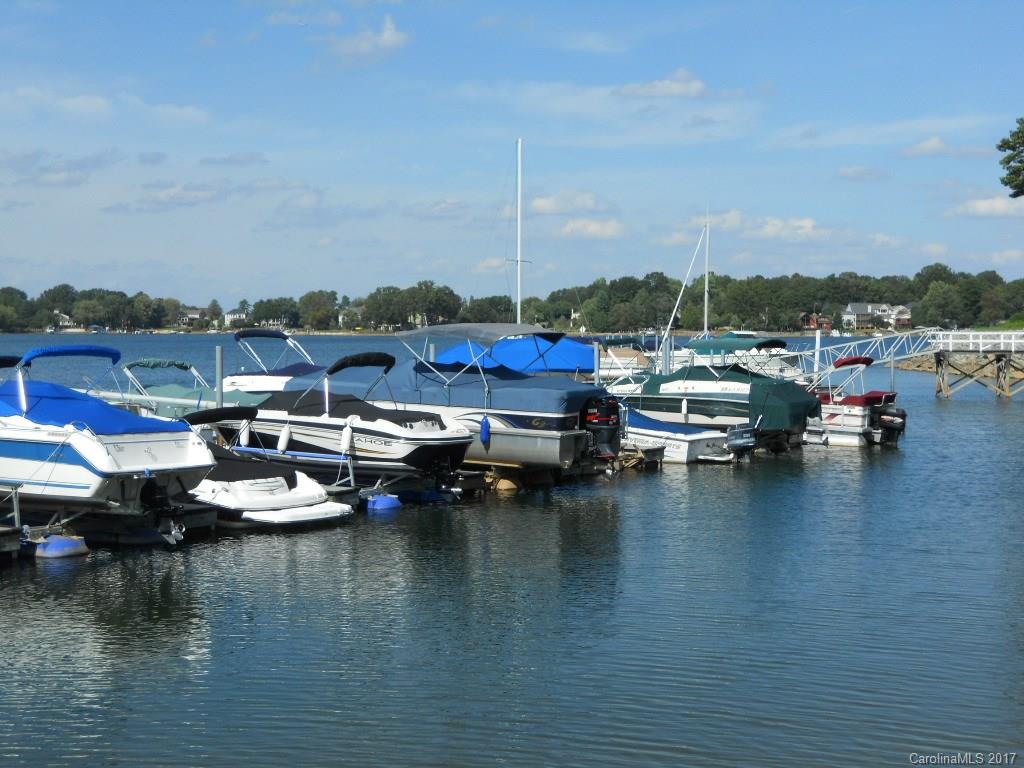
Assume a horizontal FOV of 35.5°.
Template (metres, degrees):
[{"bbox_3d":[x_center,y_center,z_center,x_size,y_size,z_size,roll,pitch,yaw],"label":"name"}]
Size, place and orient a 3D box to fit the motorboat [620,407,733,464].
[{"bbox_3d":[2.627,1.159,37.455,4.800,1.350,1.900,1,2,36],"label":"motorboat"}]

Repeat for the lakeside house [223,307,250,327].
[{"bbox_3d":[-125.901,-30.664,729.373,12.000,9.000,9.500,0,2,5],"label":"lakeside house"}]

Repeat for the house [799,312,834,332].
[{"bbox_3d":[113.998,-23.145,599.557,12.000,7.300,9.500,0,2,5],"label":"house"}]

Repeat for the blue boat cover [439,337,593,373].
[{"bbox_3d":[0.228,-1.020,55.999,5.600,1.400,2.500,1,2,33],"label":"blue boat cover"}]

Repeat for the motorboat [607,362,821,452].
[{"bbox_3d":[4.656,0.483,41.032,6.400,2.050,2.400,1,2,30],"label":"motorboat"}]

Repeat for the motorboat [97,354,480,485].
[{"bbox_3d":[-3.821,0.599,31.193,6.200,2.450,2.450,1,2,33],"label":"motorboat"}]

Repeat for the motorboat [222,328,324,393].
[{"bbox_3d":[-5.572,-0.268,46.019,6.200,2.400,2.400,1,2,33],"label":"motorboat"}]

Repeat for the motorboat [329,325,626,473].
[{"bbox_3d":[-0.922,0.213,33.060,7.200,2.850,2.500,1,2,30],"label":"motorboat"}]

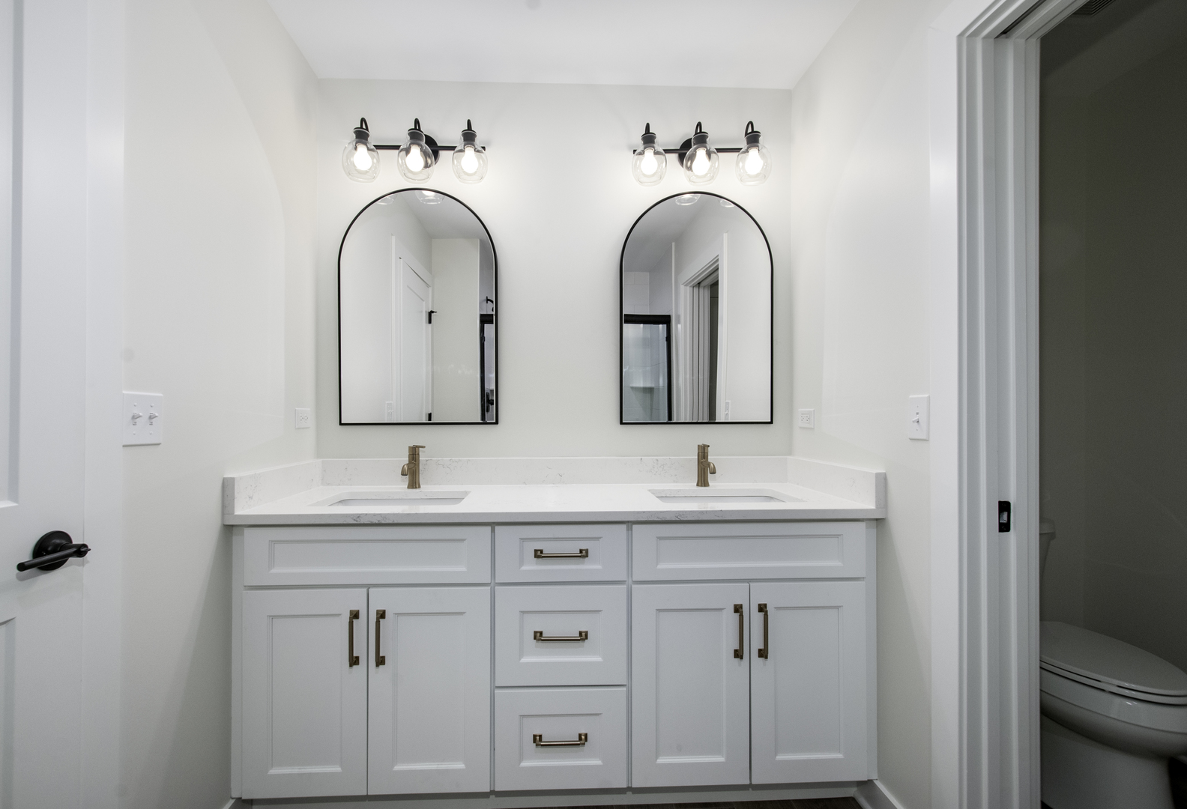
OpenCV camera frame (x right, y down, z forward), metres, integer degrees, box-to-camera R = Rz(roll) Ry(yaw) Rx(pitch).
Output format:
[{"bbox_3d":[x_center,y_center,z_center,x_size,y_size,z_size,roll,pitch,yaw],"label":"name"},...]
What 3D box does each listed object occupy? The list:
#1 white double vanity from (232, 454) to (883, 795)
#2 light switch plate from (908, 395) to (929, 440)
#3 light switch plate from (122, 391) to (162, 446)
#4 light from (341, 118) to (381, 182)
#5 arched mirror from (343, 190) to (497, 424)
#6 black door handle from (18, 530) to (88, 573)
[{"bbox_3d":[-0.100,0.700,1.676,1.851,1.001,0.528,0,0,-2],"label":"white double vanity"},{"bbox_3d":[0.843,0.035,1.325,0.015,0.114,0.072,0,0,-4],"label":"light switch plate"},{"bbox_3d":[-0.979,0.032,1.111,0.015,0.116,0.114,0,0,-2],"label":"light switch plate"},{"bbox_3d":[-0.846,-0.935,1.851,0.131,0.225,0.142,0,-1,-3],"label":"light"},{"bbox_3d":[-0.667,-0.378,1.956,0.604,0.916,0.026,0,-1,-3],"label":"arched mirror"},{"bbox_3d":[-0.927,0.260,0.862,0.066,0.071,0.147,0,0,-2],"label":"black door handle"}]

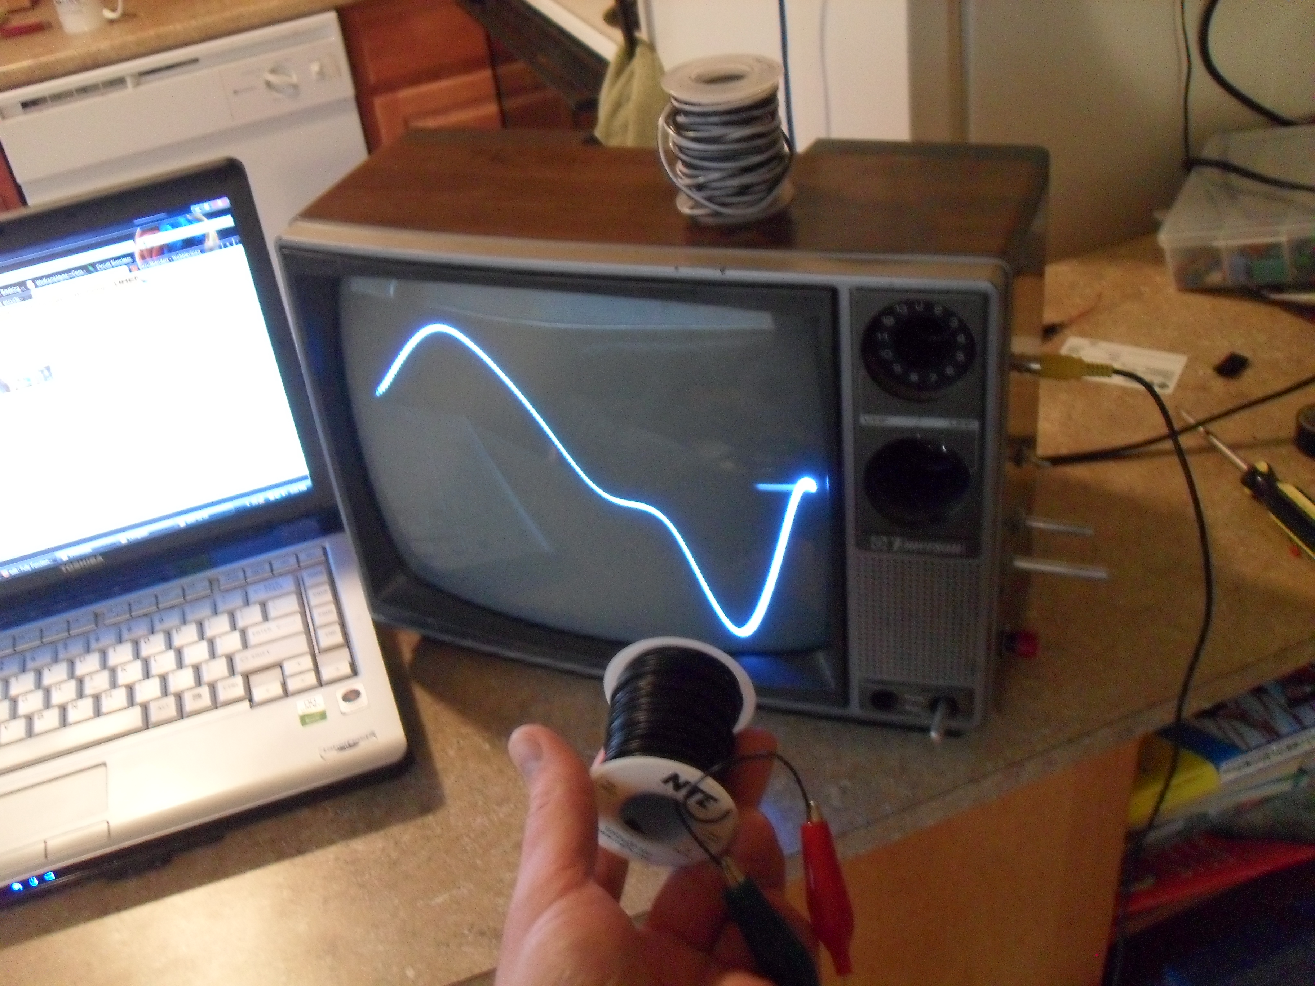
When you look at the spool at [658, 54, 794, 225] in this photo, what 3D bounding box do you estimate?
[{"bbox_3d":[0.036,-0.178,0.668,0.063,0.064,0.062,-7,35,0],"label":"spool"}]

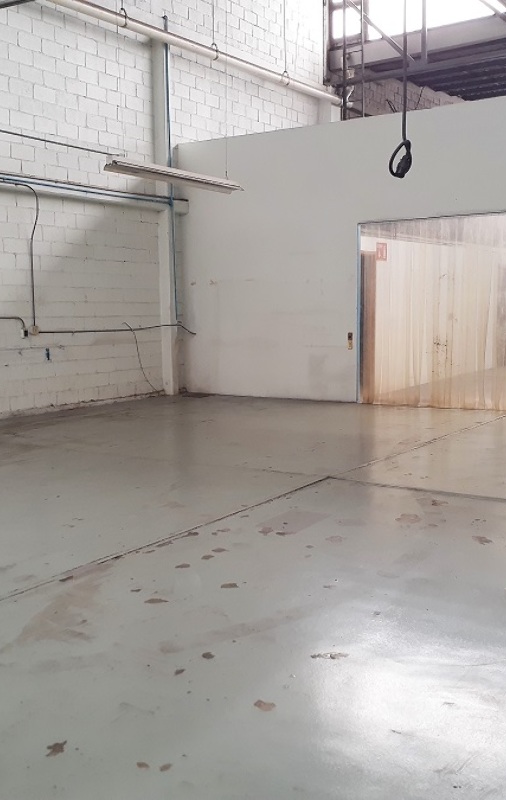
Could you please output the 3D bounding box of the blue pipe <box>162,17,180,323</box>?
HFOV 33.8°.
[{"bbox_3d":[-1.283,-3.522,13.126,0.050,4.517,0.050,4,8,35],"label":"blue pipe"}]

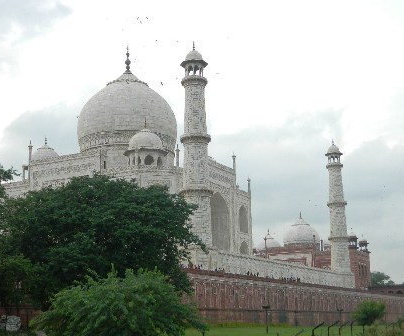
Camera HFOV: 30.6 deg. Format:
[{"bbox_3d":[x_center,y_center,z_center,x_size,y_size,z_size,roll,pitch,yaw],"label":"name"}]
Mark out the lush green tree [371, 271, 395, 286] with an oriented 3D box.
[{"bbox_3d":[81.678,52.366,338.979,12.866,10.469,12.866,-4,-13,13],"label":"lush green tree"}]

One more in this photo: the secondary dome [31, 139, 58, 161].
[{"bbox_3d":[-42.782,-4.396,202.221,8.224,6.208,8.224,-8,-14,27],"label":"secondary dome"}]

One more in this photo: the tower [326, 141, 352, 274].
[{"bbox_3d":[41.470,11.540,225.878,6.491,41.236,6.491,-8,-14,27],"label":"tower"}]

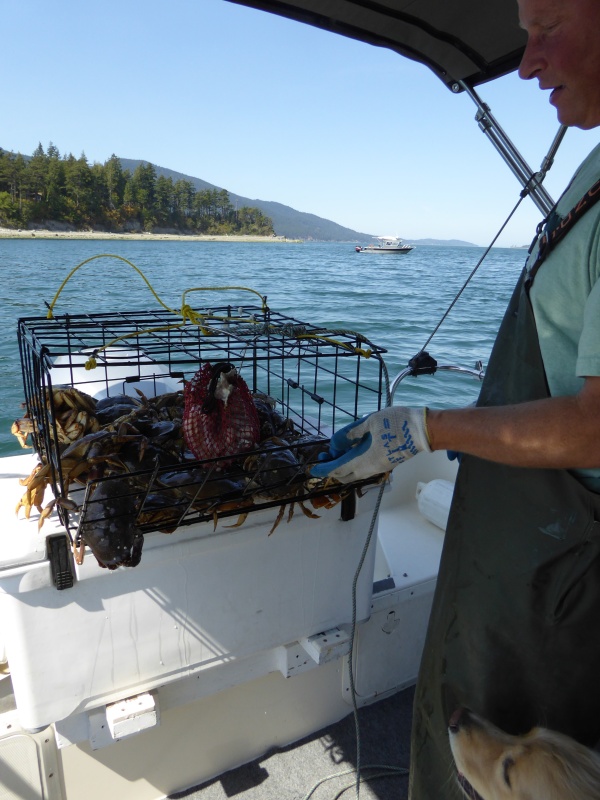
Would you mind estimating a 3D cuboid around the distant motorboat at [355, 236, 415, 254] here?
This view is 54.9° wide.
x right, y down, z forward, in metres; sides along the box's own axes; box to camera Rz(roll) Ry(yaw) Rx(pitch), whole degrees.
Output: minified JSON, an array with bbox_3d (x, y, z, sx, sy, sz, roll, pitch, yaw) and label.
[{"bbox_3d":[12.311,-22.274,83.194,8.600,2.500,2.600,2,15,3],"label":"distant motorboat"}]

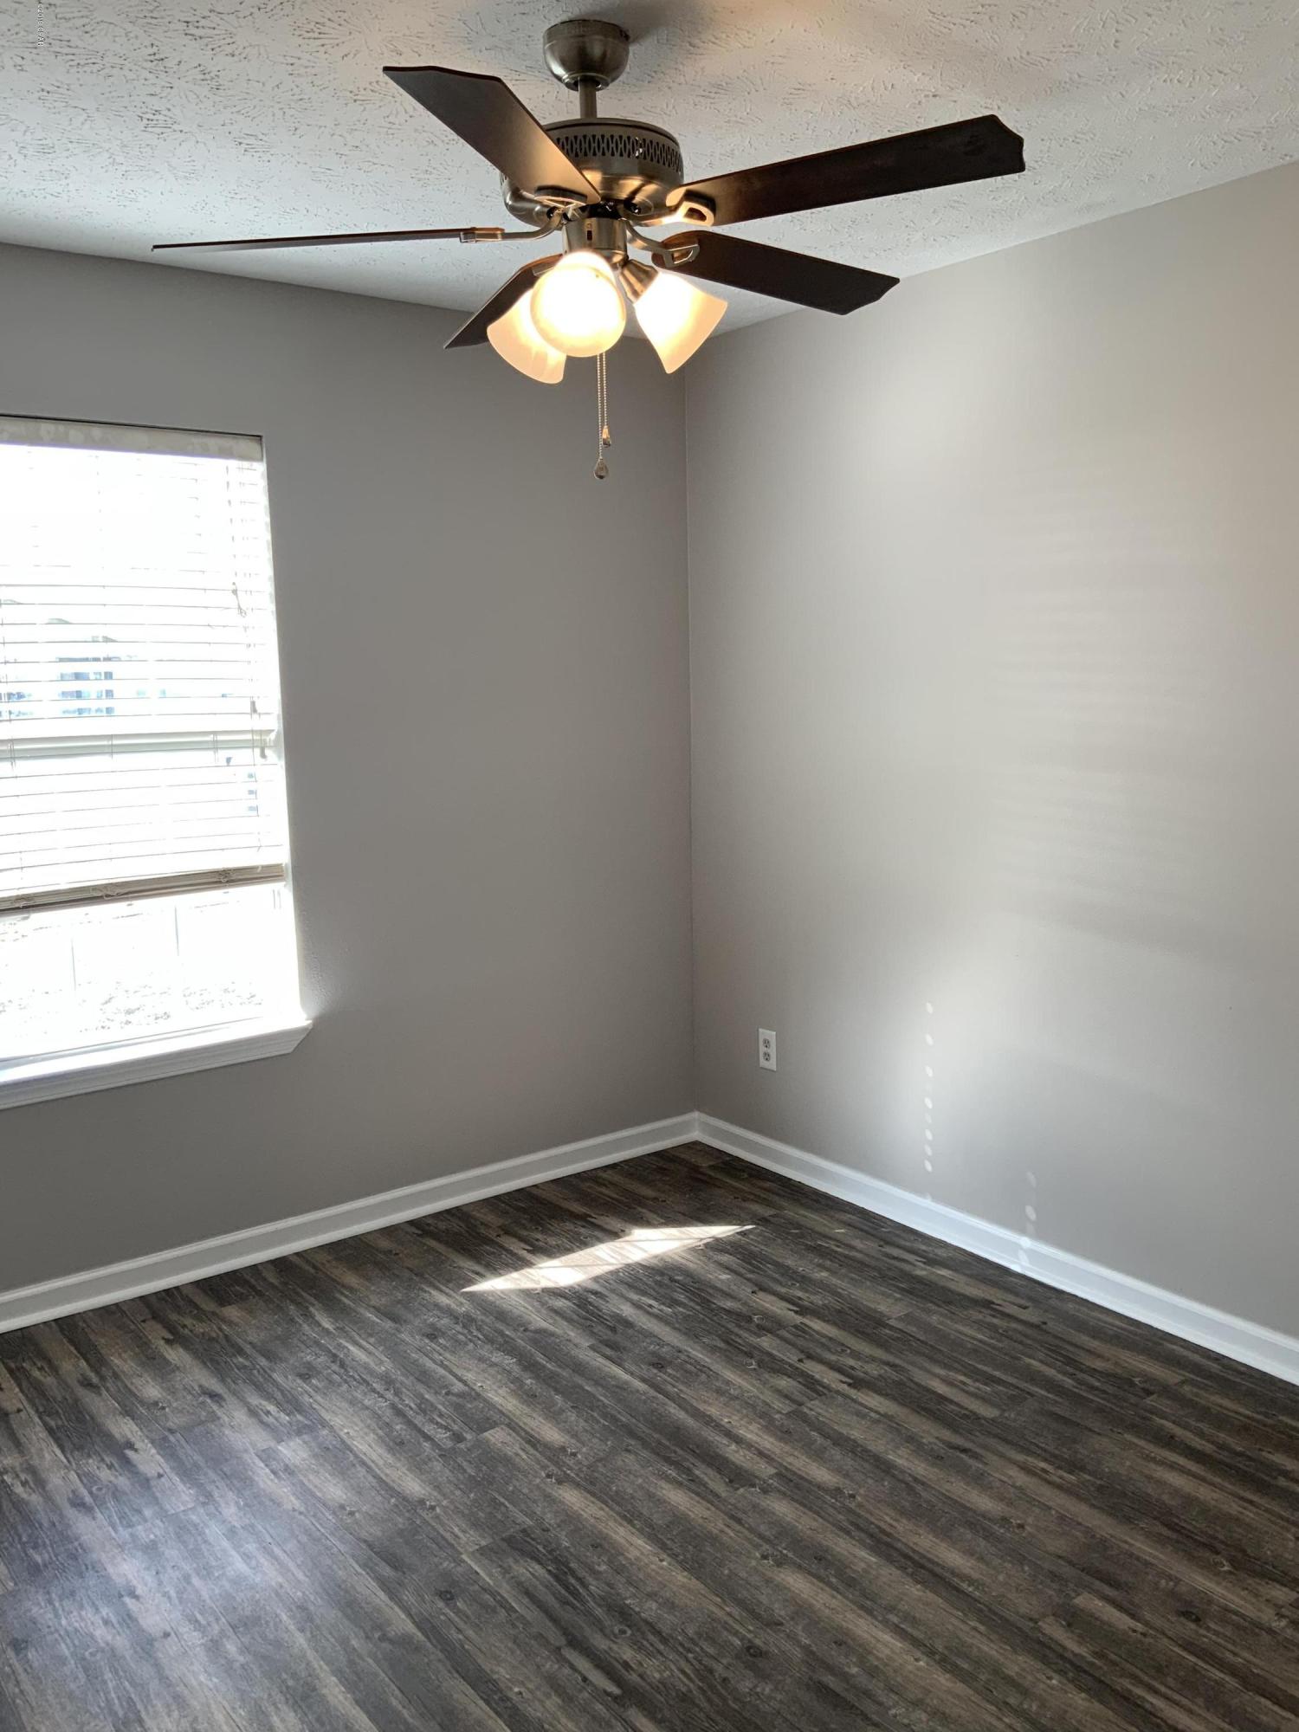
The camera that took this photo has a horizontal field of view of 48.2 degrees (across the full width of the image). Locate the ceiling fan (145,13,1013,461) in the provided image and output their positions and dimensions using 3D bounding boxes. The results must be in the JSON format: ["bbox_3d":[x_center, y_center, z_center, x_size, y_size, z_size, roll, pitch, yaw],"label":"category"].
[{"bbox_3d":[-0.100,-0.920,2.205,1.250,0.620,1.260,-2,8,-4],"label":"ceiling fan"}]

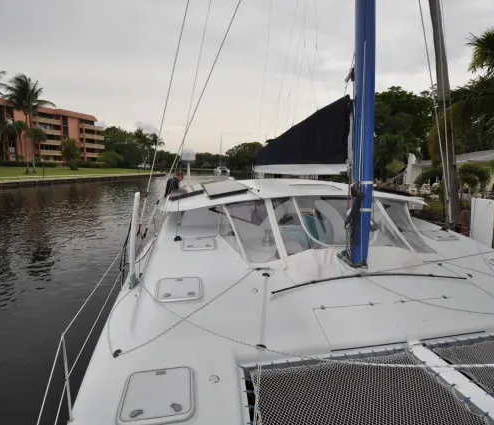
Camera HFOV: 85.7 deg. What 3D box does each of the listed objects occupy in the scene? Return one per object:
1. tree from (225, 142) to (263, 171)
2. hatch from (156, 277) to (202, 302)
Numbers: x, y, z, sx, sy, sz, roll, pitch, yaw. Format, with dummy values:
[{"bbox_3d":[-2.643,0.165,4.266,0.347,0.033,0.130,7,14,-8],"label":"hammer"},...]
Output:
[{"bbox_3d":[-0.586,-21.723,104.016,15.000,10.900,15.000,0,10,0],"label":"tree"},{"bbox_3d":[-0.824,0.931,3.250,0.510,0.060,0.450,-2,18,-11],"label":"hatch"}]

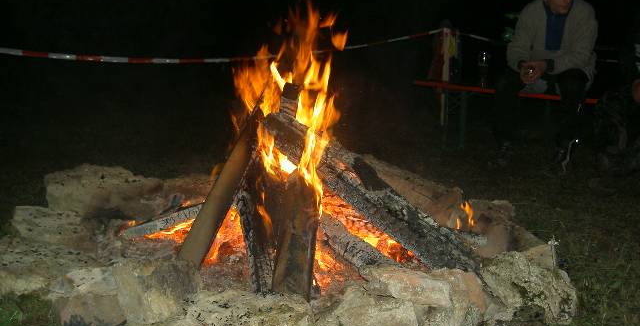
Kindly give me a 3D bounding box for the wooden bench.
[{"bbox_3d":[1.315,-0.281,5.146,0.270,0.480,1.680,-6,12,-35],"label":"wooden bench"}]

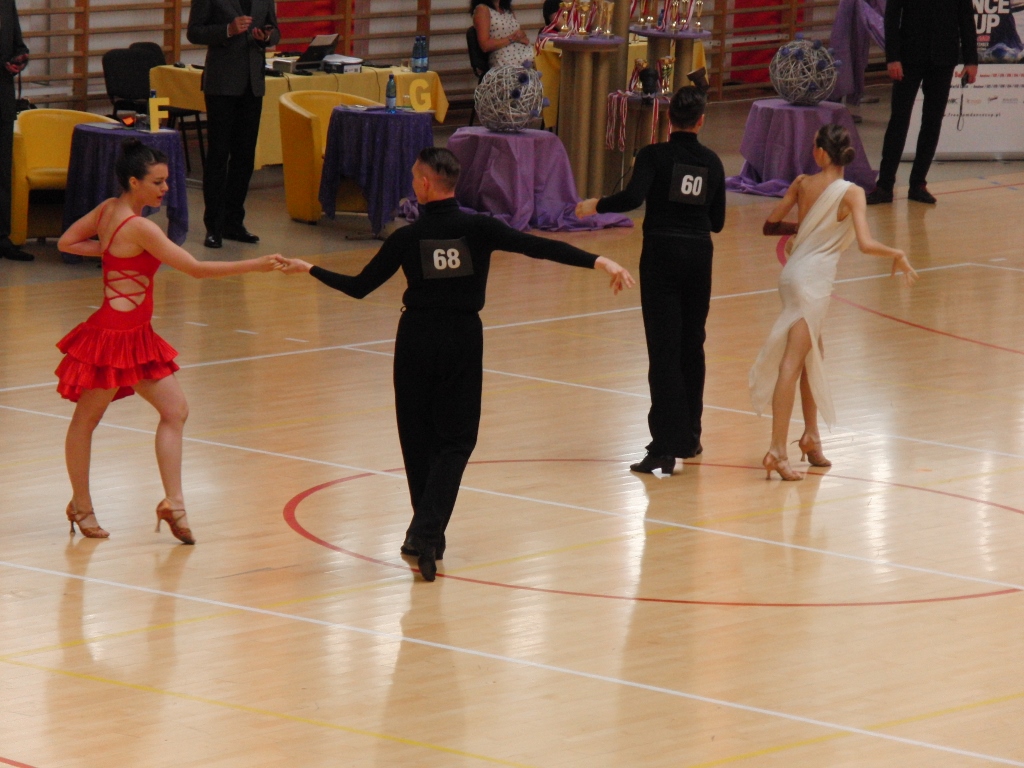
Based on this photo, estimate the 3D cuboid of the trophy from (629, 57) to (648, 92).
[{"bbox_3d":[0.799,-1.948,43.200,0.105,0.215,0.095,3,8,0],"label":"trophy"}]

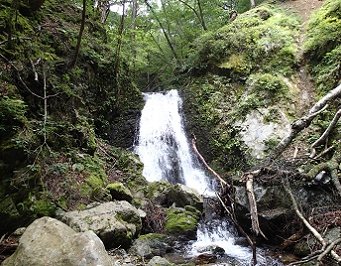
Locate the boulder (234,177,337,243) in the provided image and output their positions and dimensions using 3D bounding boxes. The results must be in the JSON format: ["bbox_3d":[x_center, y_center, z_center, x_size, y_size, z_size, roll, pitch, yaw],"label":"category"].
[{"bbox_3d":[2.154,1.433,4.800,1.900,1.150,1.250,0,-3,0],"label":"boulder"}]

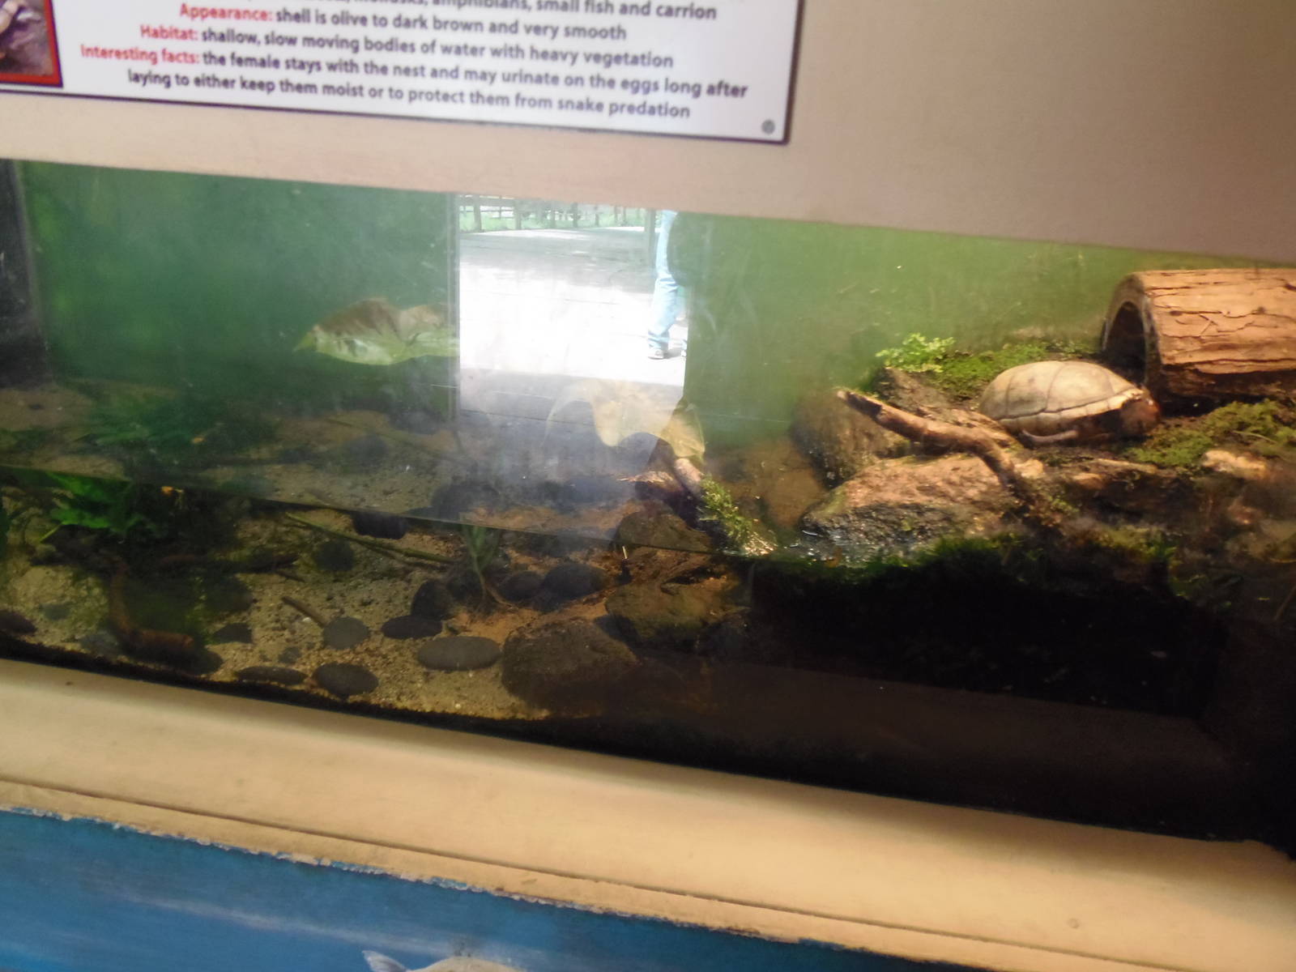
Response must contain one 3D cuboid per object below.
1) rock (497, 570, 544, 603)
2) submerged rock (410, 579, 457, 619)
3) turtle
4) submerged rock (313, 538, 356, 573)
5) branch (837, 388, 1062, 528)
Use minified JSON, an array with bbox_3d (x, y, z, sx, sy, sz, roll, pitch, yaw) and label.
[{"bbox_3d":[-0.107,0.085,0.752,0.039,0.026,0.032,7,20,7],"label":"rock"},{"bbox_3d":[-0.179,0.095,0.748,0.038,0.033,0.033,7,20,7],"label":"submerged rock"},{"bbox_3d":[0.307,-0.061,0.659,0.129,0.060,0.085,4,20,0],"label":"turtle"},{"bbox_3d":[-0.286,0.063,0.819,0.040,0.028,0.036,7,20,7],"label":"submerged rock"},{"bbox_3d":[0.211,-0.026,0.637,0.182,0.068,0.048,21,26,39],"label":"branch"}]

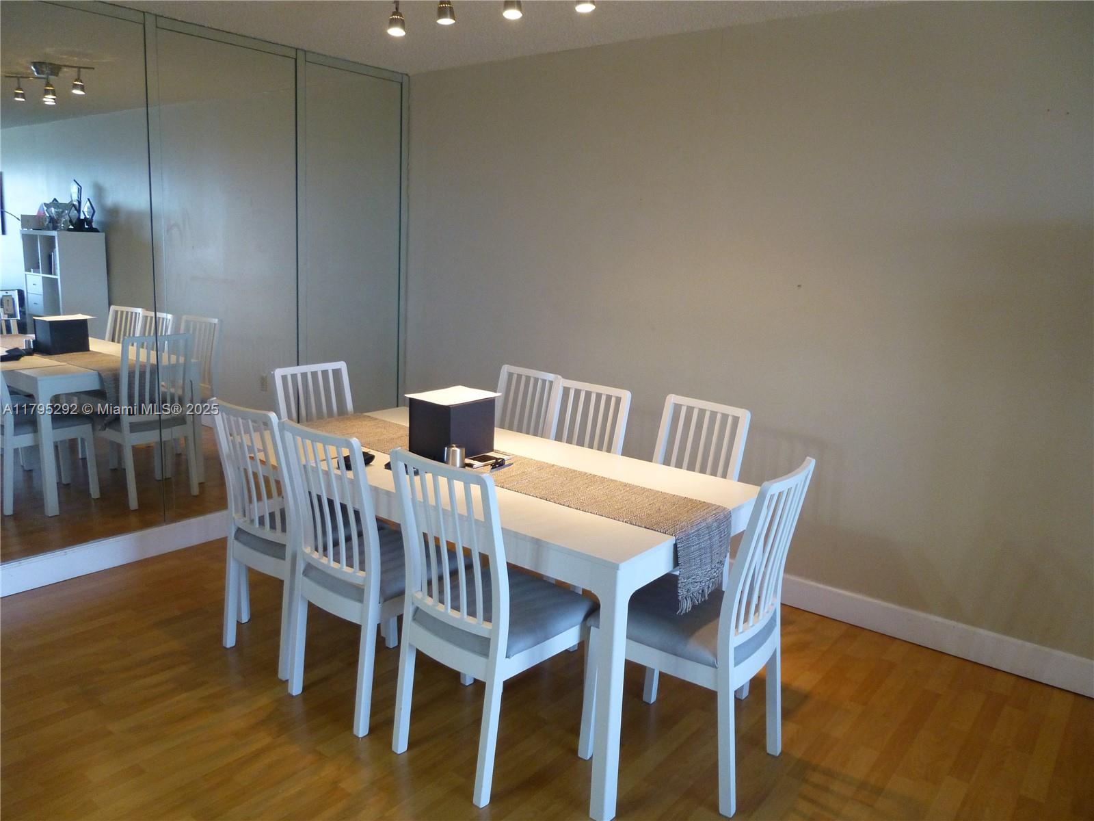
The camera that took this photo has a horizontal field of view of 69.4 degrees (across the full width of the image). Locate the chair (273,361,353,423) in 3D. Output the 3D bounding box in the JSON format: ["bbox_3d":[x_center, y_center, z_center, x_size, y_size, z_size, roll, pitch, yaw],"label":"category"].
[{"bbox_3d":[-0.923,0.291,3.551,0.510,0.950,0.435,12,14,40],"label":"chair"}]

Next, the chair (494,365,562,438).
[{"bbox_3d":[-0.233,0.303,3.635,0.435,0.950,0.510,12,15,41],"label":"chair"}]

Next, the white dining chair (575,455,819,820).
[{"bbox_3d":[0.445,0.589,2.312,0.510,0.950,0.435,10,14,35],"label":"white dining chair"}]

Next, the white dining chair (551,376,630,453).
[{"bbox_3d":[0.048,0.378,3.307,0.435,0.950,0.510,10,14,35],"label":"white dining chair"}]

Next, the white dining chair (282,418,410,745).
[{"bbox_3d":[-0.559,0.489,2.614,0.435,0.950,0.510,11,14,37],"label":"white dining chair"}]

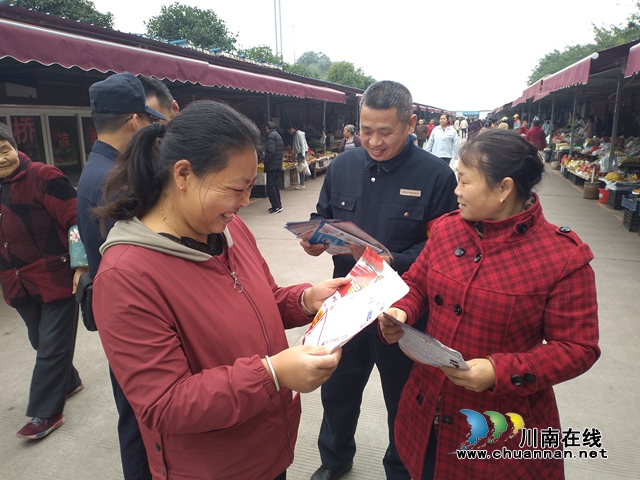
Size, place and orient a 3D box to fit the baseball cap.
[{"bbox_3d":[-0.674,-0.502,1.687,0.185,0.150,0.270,11,19,40],"label":"baseball cap"}]

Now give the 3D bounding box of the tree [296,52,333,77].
[{"bbox_3d":[-0.594,-17.620,57.433,5.000,9.200,5.000,-1,14,0],"label":"tree"}]

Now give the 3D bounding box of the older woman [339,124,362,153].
[{"bbox_3d":[0.529,-1.229,8.252,0.450,1.460,0.320,5,15,23],"label":"older woman"}]

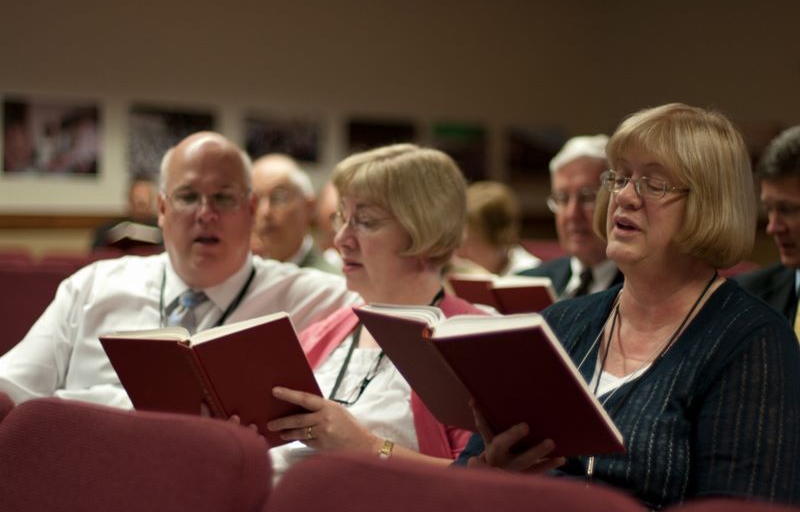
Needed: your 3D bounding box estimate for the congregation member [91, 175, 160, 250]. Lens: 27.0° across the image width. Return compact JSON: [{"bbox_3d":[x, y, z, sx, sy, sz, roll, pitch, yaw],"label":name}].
[{"bbox_3d":[-1.547,0.187,9.669,0.560,1.320,0.720,1,2,9],"label":"congregation member"}]

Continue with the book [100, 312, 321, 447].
[{"bbox_3d":[-0.286,0.209,2.584,0.321,0.228,0.059,-7,36,19],"label":"book"}]

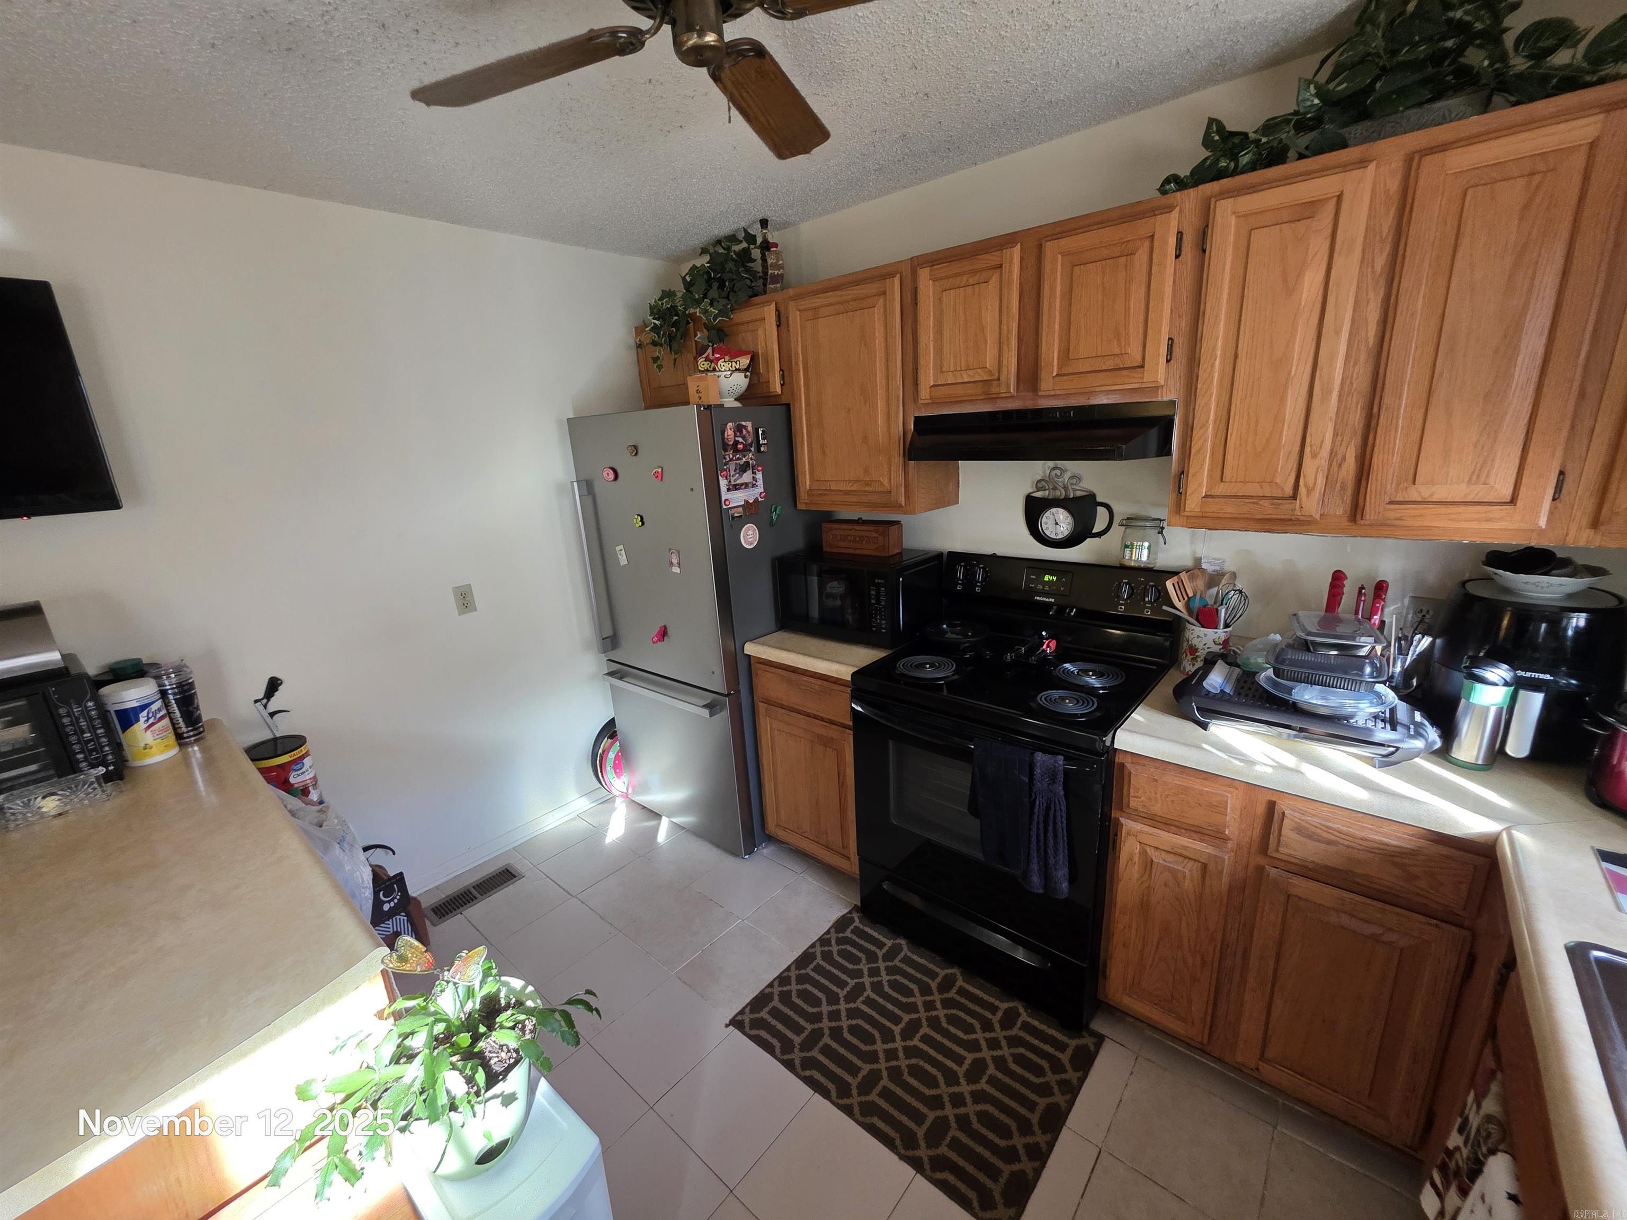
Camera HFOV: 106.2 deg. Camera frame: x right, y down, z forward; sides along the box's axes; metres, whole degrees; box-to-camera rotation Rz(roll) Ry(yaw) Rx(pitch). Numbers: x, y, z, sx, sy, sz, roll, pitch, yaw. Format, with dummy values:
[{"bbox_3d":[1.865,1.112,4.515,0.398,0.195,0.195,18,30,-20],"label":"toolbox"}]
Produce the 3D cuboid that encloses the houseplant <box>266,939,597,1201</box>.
[{"bbox_3d":[-0.570,0.729,0.958,0.232,0.253,0.394,10,21,40],"label":"houseplant"}]

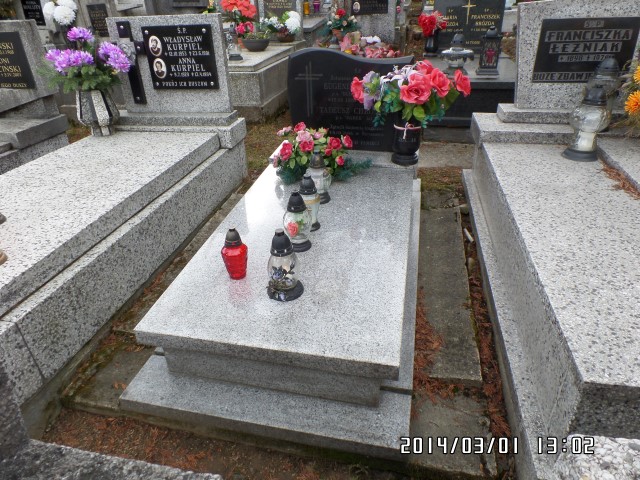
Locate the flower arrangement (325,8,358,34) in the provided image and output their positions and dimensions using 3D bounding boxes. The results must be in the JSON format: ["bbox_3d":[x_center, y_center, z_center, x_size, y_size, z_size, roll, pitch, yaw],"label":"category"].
[{"bbox_3d":[0.254,-2.582,5.023,0.400,0.280,0.340,5,33,11],"label":"flower arrangement"}]

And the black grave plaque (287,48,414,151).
[{"bbox_3d":[0.192,-0.908,2.783,0.790,0.630,0.090,5,33,12],"label":"black grave plaque"}]

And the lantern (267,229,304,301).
[{"bbox_3d":[-0.137,0.079,1.556,0.130,0.256,0.130,5,33,11],"label":"lantern"}]

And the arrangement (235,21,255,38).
[{"bbox_3d":[-0.940,-2.621,5.294,0.250,0.210,0.220,5,33,11],"label":"arrangement"}]

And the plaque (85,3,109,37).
[{"bbox_3d":[-2.939,-2.942,5.690,0.280,0.430,0.080,5,33,11],"label":"plaque"}]

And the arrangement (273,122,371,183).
[{"bbox_3d":[0.008,-0.512,2.435,0.520,0.290,0.340,5,33,11],"label":"arrangement"}]

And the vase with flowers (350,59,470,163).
[{"bbox_3d":[0.512,-0.734,2.482,0.640,0.570,0.450,5,33,11],"label":"vase with flowers"}]

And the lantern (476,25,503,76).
[{"bbox_3d":[1.589,-1.747,3.993,0.200,0.390,0.200,5,33,11],"label":"lantern"}]

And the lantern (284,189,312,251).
[{"bbox_3d":[-0.090,-0.083,1.805,0.123,0.256,0.123,-2,33,1],"label":"lantern"}]

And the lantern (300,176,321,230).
[{"bbox_3d":[-0.040,-0.169,1.935,0.095,0.256,0.095,-2,33,1],"label":"lantern"}]

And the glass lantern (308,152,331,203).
[{"bbox_3d":[0.000,-0.318,2.165,0.118,0.256,0.118,-2,33,1],"label":"glass lantern"}]

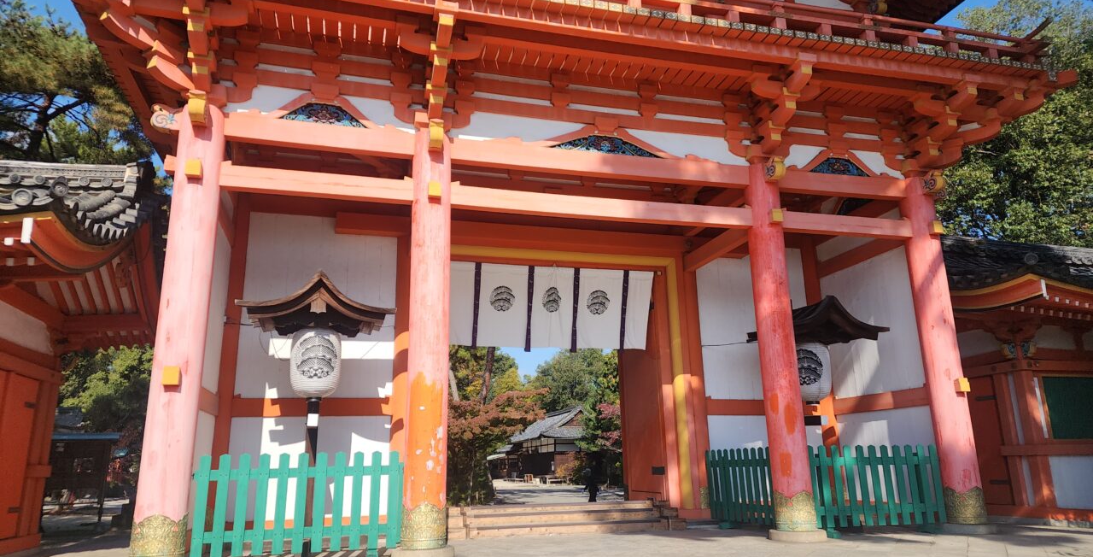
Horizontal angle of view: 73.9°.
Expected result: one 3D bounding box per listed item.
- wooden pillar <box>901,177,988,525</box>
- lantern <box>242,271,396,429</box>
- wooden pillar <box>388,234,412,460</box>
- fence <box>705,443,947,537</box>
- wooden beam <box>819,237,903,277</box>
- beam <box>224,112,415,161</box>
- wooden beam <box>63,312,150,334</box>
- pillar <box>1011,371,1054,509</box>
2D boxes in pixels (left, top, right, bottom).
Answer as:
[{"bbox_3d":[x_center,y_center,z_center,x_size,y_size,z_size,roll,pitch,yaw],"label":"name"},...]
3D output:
[{"bbox_3d":[5.719,0.901,10.607,0.490,5.143,0.490,3,-15,-15],"label":"wooden pillar"},{"bbox_3d":[-2.712,0.881,8.584,1.766,1.757,0.979,3,-15,-15],"label":"lantern"},{"bbox_3d":[-1.949,1.219,10.304,0.461,4.483,0.461,3,-15,-15],"label":"wooden pillar"},{"bbox_3d":[4.028,3.101,10.759,2.408,1.164,2.382,3,-15,-15],"label":"fence"},{"bbox_3d":[4.943,-0.379,11.324,0.154,0.288,2.049,3,-15,-15],"label":"wooden beam"},{"bbox_3d":[-2.745,-1.739,8.904,2.288,0.292,0.172,3,-15,-15],"label":"beam"},{"bbox_3d":[-6.811,0.702,11.280,1.161,0.258,0.215,3,-15,-15],"label":"wooden beam"},{"bbox_3d":[7.111,2.294,10.635,0.240,2.026,0.240,3,-15,-15],"label":"pillar"}]

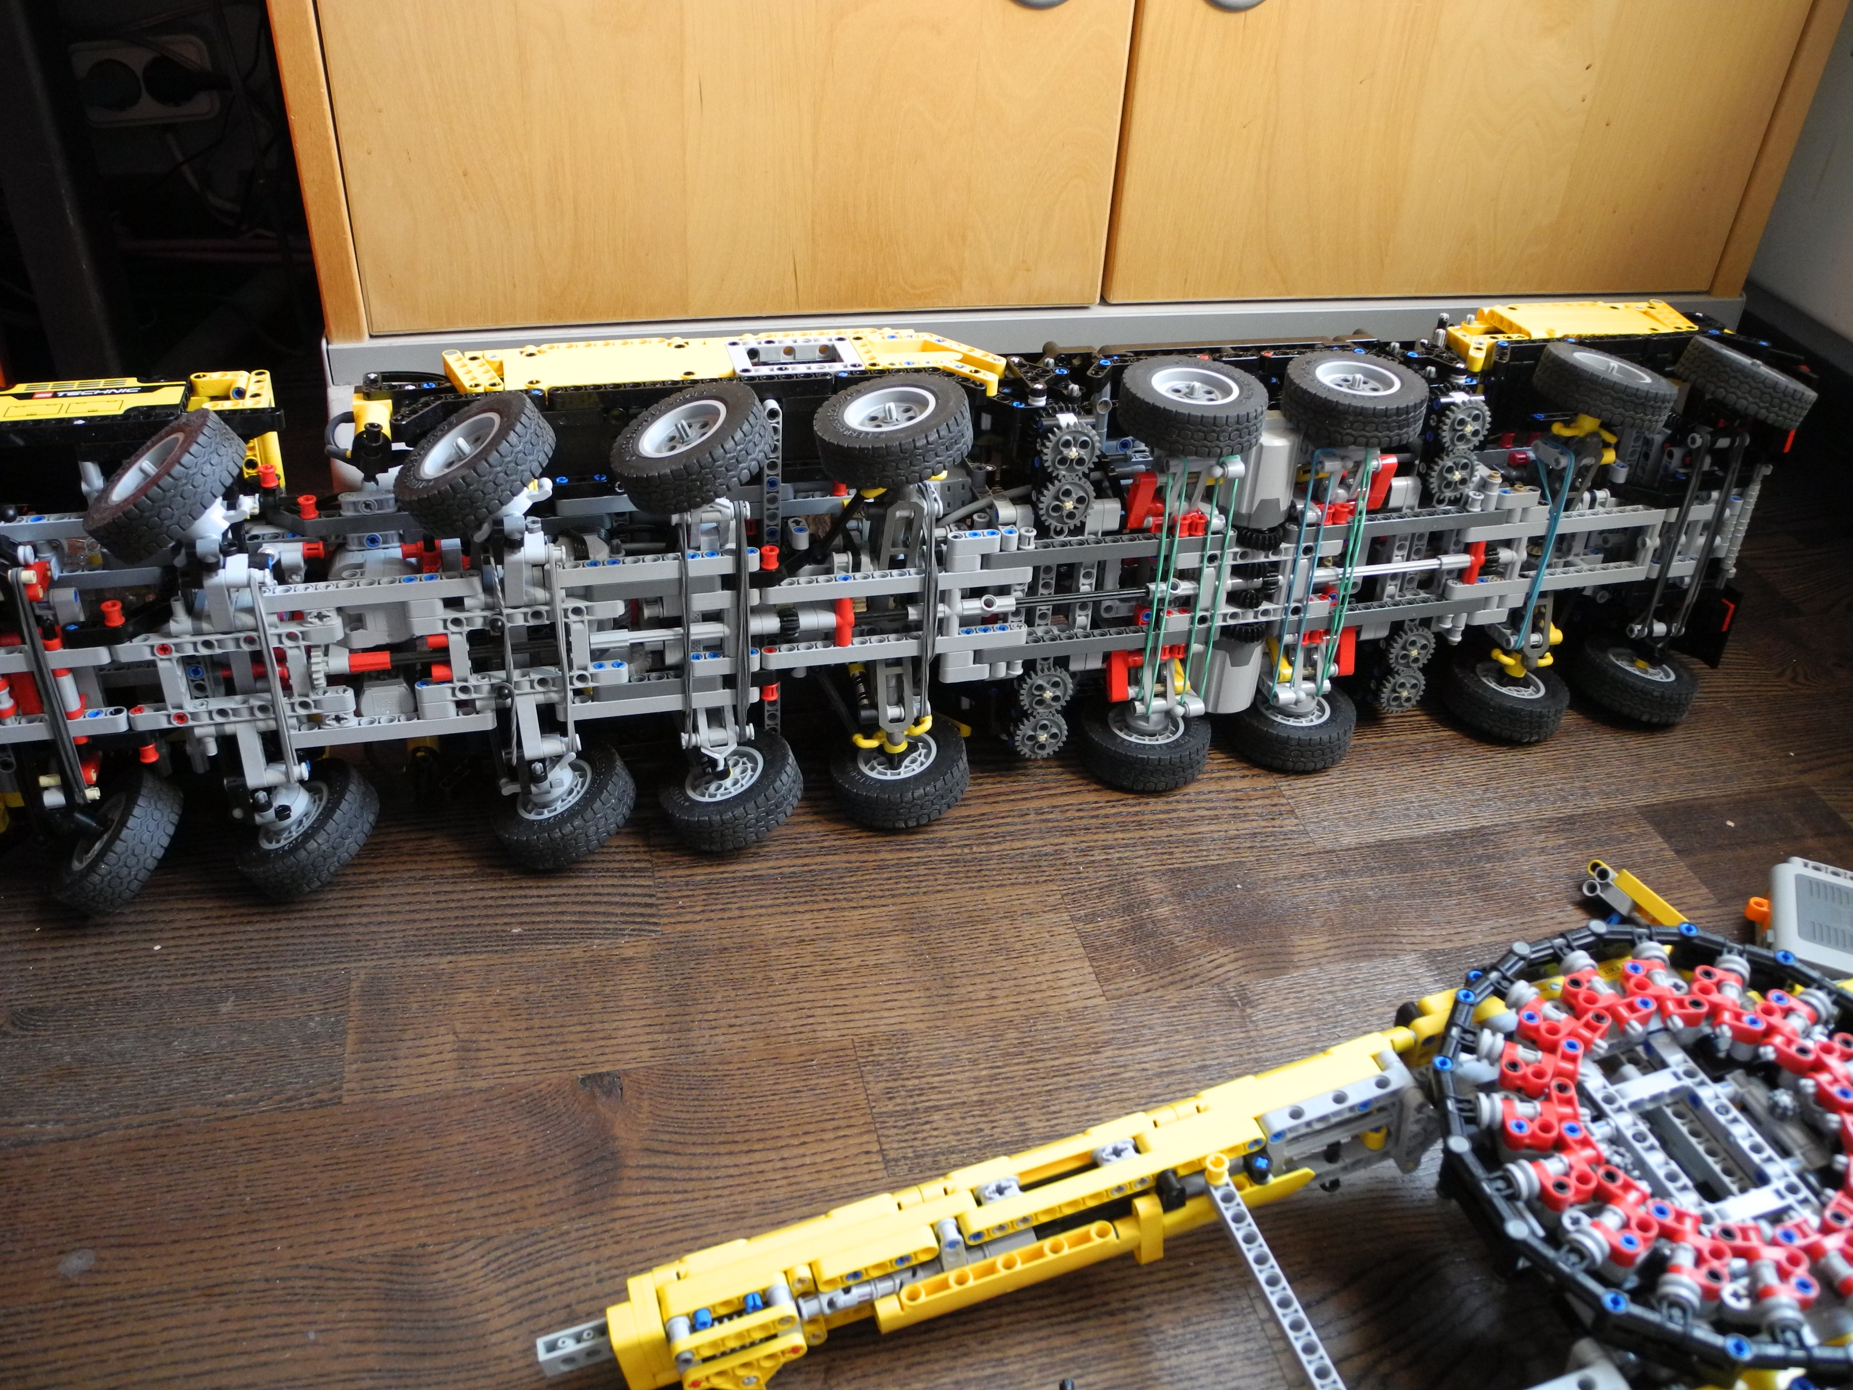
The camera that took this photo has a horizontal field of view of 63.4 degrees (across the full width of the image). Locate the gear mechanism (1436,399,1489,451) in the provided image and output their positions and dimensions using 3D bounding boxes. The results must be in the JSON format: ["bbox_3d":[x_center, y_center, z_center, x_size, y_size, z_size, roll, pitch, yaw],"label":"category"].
[{"bbox_3d":[0.243,-0.120,0.672,0.025,0.025,0.008,-6,34,-13],"label":"gear mechanism"}]

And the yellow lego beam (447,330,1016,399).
[{"bbox_3d":[-0.084,-0.140,0.646,0.238,0.011,0.063,-6,34,-13],"label":"yellow lego beam"}]

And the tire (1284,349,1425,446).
[{"bbox_3d":[0.185,-0.128,0.648,0.061,0.020,0.061,1,36,0],"label":"tire"}]

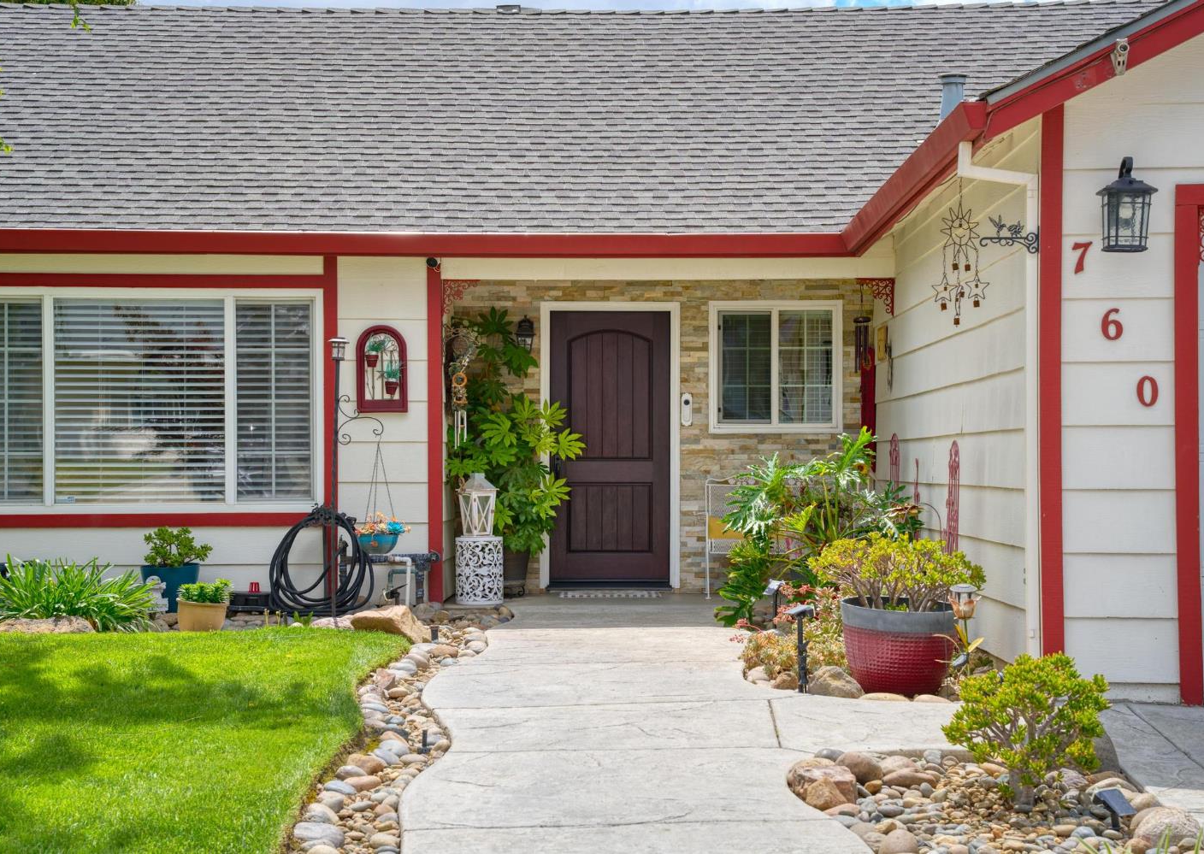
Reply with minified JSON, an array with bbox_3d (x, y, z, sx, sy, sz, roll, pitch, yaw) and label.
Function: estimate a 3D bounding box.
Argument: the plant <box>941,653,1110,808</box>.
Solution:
[{"bbox_3d":[1.384,0.991,7.800,0.540,0.500,0.500,0,-1,0],"label":"plant"}]

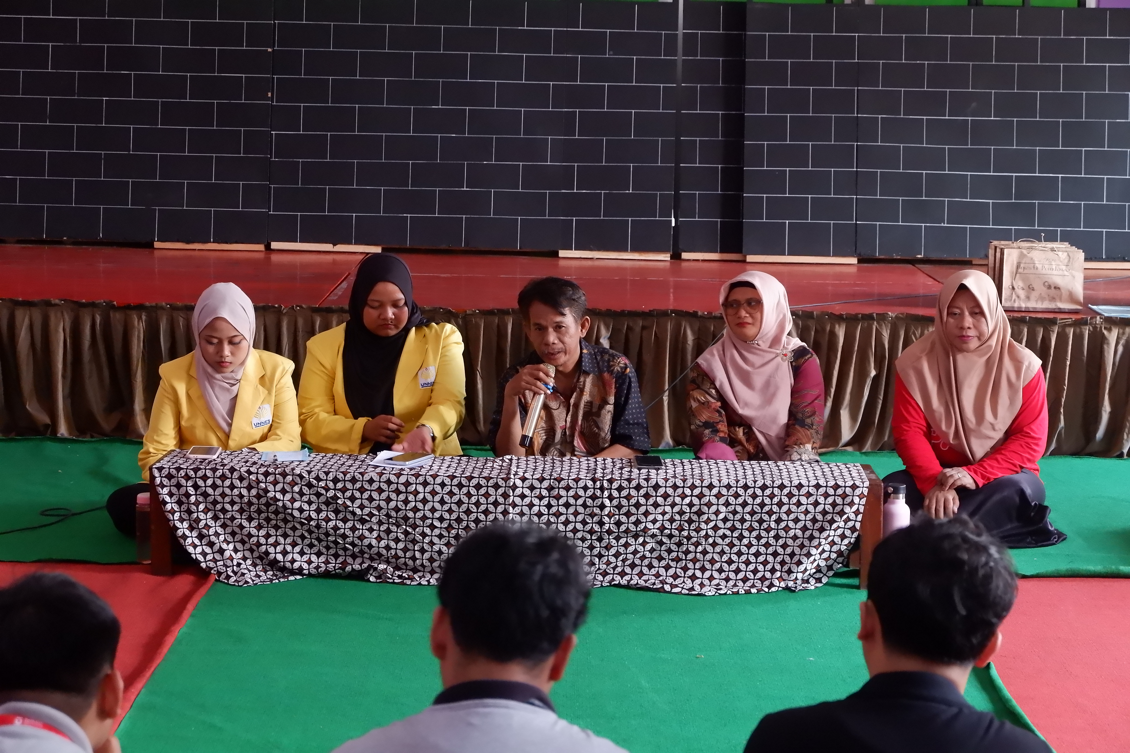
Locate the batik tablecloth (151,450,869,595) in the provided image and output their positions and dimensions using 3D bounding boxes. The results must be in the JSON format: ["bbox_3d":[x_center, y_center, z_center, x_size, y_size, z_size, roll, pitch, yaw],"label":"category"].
[{"bbox_3d":[-0.135,0.400,6.573,2.000,0.300,0.340,1,8,1],"label":"batik tablecloth"}]

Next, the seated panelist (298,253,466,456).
[{"bbox_3d":[-0.544,0.061,7.018,0.620,0.840,0.600,1,8,1],"label":"seated panelist"}]

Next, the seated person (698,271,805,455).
[{"bbox_3d":[0.570,0.097,7.005,0.580,0.810,0.600,2,8,10],"label":"seated person"}]

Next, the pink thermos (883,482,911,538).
[{"bbox_3d":[0.925,0.435,6.597,0.076,0.262,0.076,1,8,1],"label":"pink thermos"}]

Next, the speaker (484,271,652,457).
[{"bbox_3d":[0.010,0.101,6.979,0.580,0.790,0.620,2,8,4],"label":"speaker"}]

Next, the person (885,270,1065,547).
[{"bbox_3d":[1.241,0.074,7.227,0.620,0.820,0.580,2,8,7],"label":"person"}]

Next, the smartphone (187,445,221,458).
[{"bbox_3d":[-1.022,0.216,6.666,0.078,0.009,0.160,1,8,-2],"label":"smartphone"}]

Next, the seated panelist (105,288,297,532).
[{"bbox_3d":[-1.045,0.094,7.014,0.640,0.765,0.600,1,8,-2],"label":"seated panelist"}]

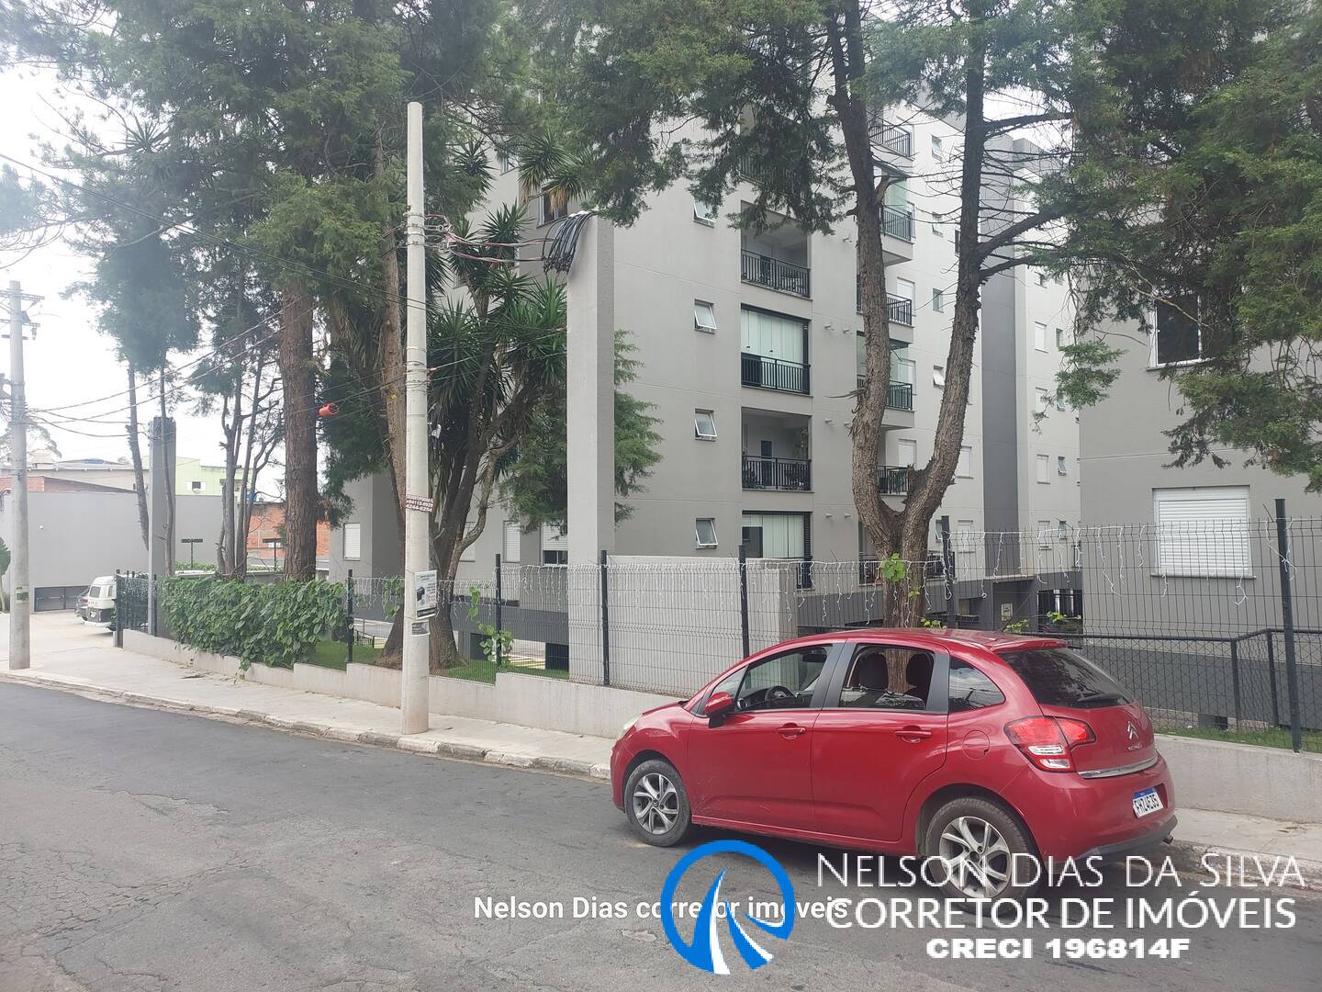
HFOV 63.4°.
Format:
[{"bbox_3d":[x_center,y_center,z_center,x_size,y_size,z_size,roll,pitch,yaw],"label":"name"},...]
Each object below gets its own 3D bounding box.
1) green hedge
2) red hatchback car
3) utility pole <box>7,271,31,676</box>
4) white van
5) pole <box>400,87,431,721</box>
[{"bbox_3d":[-8.825,2.547,22.353,0.800,1.660,9.700,1,-2,-40],"label":"green hedge"},{"bbox_3d":[1.344,1.695,7.339,1.750,1.520,3.930,8,-11,-44],"label":"red hatchback car"},{"bbox_3d":[-15.783,-0.539,26.230,0.480,9.498,0.480,1,-2,-31],"label":"utility pole"},{"bbox_3d":[-19.034,4.011,40.100,1.720,2.000,4.400,-2,-2,41],"label":"white van"},{"bbox_3d":[-2.987,-1.004,13.036,0.330,7.714,0.330,0,-2,-13],"label":"pole"}]

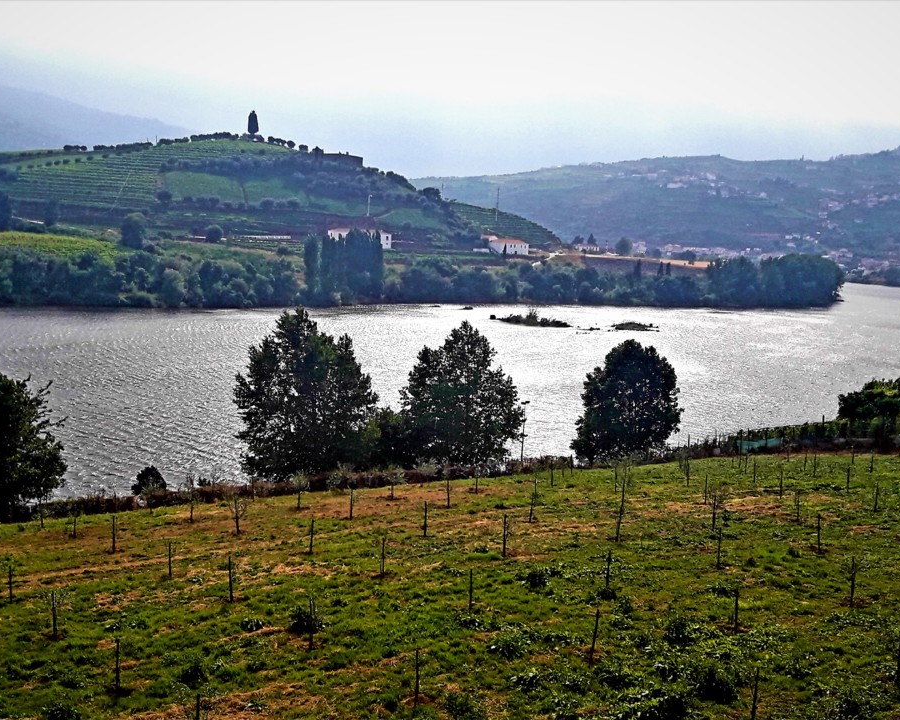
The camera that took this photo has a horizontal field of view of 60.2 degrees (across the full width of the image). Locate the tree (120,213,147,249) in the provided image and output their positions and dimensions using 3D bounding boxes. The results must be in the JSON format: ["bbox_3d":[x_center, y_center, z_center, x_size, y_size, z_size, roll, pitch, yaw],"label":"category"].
[{"bbox_3d":[-132.469,-54.178,325.000,10.890,14.870,10.890,2,8,0],"label":"tree"}]

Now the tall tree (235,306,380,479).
[{"bbox_3d":[-10.793,2.832,58.000,10.610,13.370,10.610,2,8,0],"label":"tall tree"}]

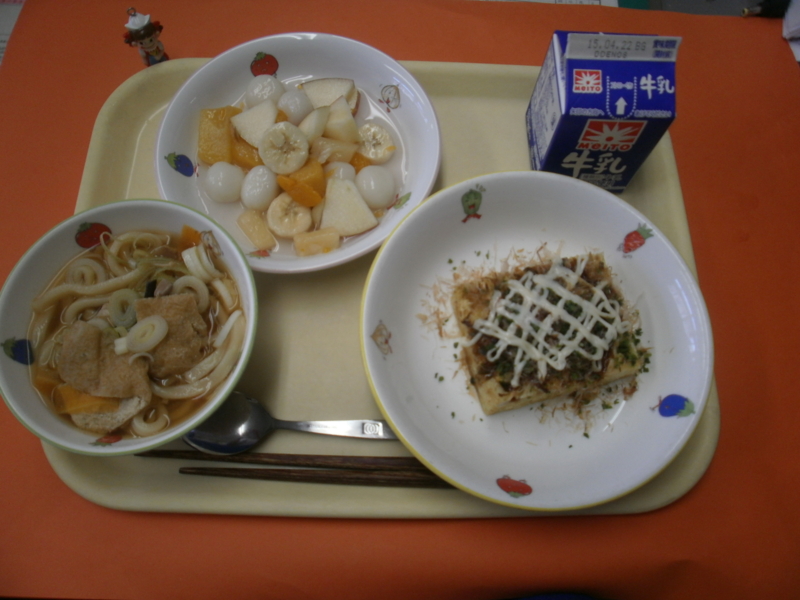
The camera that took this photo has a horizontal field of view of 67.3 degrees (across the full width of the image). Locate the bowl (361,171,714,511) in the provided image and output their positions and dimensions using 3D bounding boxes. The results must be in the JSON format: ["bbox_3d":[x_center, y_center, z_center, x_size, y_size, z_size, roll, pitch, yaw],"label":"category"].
[{"bbox_3d":[0.070,0.020,0.325,0.179,0.041,0.179,0,70,0],"label":"bowl"}]

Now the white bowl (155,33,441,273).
[{"bbox_3d":[-0.058,-0.082,0.362,0.158,0.040,0.158,0,70,0],"label":"white bowl"}]

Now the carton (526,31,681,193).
[{"bbox_3d":[0.112,-0.111,0.341,0.057,0.100,0.057,1,70,0],"label":"carton"}]

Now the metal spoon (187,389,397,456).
[{"bbox_3d":[-0.046,0.067,0.320,0.151,0.019,0.034,3,70,1],"label":"metal spoon"}]

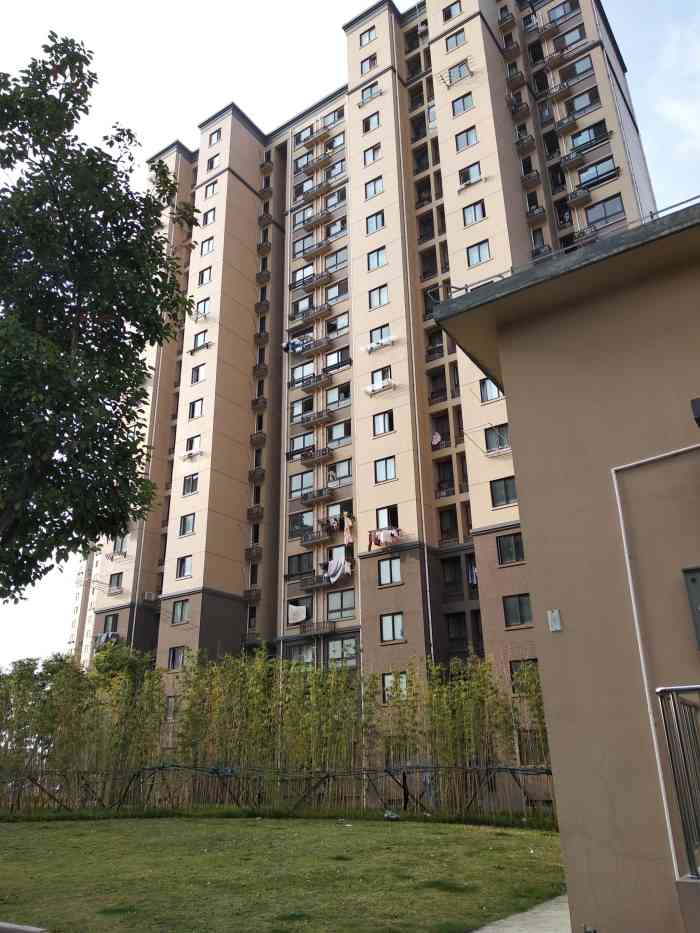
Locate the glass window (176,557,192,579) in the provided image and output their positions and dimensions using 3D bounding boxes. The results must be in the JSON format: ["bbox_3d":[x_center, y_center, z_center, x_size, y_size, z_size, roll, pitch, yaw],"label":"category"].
[{"bbox_3d":[-10.841,6.629,46.092,1.368,1.366,0.177,-15,-26,30],"label":"glass window"}]

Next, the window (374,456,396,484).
[{"bbox_3d":[2.059,0.201,39.837,1.341,1.371,0.153,-15,-26,31],"label":"window"}]

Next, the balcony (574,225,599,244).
[{"bbox_3d":[14.180,-13.846,42.011,1.239,0.708,0.679,-15,-26,30],"label":"balcony"}]

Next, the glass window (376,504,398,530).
[{"bbox_3d":[2.079,2.896,38.423,1.302,1.334,0.117,-15,-26,31],"label":"glass window"}]

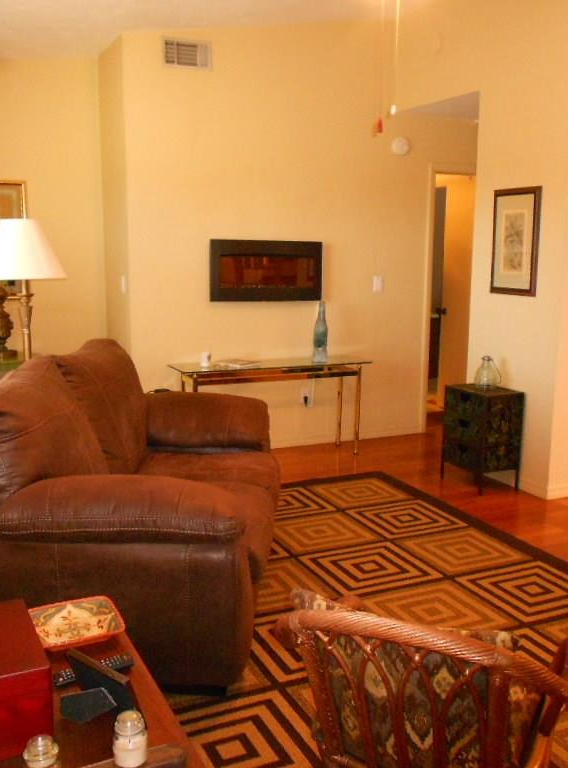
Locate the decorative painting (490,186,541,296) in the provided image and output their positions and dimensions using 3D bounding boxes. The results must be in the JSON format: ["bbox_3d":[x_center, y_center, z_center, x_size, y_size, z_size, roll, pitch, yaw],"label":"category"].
[{"bbox_3d":[1.402,-0.870,4.711,0.030,0.646,0.425,-4,10,-23],"label":"decorative painting"}]

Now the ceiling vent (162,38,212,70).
[{"bbox_3d":[-0.624,-2.151,5.010,0.343,0.183,0.025,-4,10,-23],"label":"ceiling vent"}]

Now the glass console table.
[{"bbox_3d":[-0.071,0.186,5.451,1.400,0.670,0.340,-4,10,-23],"label":"glass console table"}]

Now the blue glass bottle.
[{"bbox_3d":[0.268,-0.378,5.589,0.105,0.410,0.105,-4,10,-23],"label":"blue glass bottle"}]

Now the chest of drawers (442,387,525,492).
[{"bbox_3d":[1.237,0.334,4.801,0.280,0.610,0.365,-4,10,-23],"label":"chest of drawers"}]

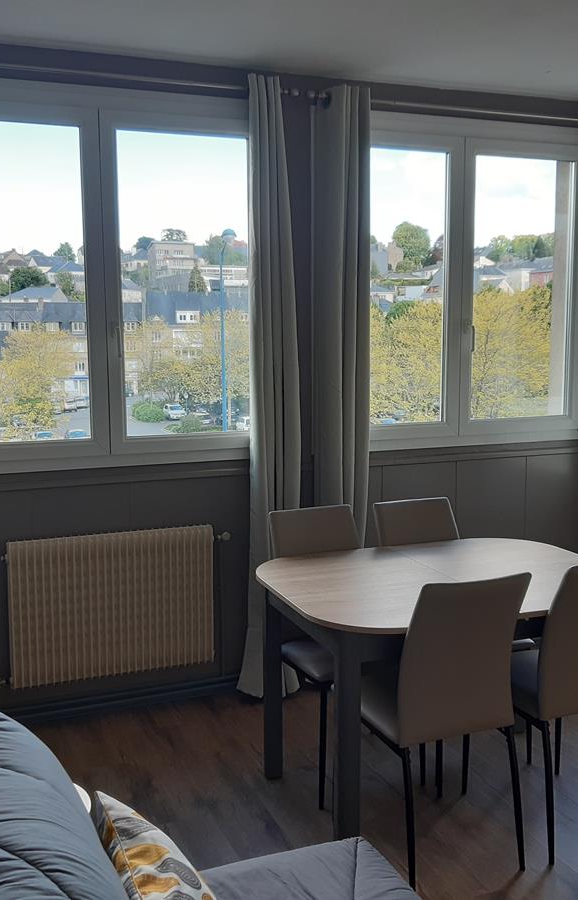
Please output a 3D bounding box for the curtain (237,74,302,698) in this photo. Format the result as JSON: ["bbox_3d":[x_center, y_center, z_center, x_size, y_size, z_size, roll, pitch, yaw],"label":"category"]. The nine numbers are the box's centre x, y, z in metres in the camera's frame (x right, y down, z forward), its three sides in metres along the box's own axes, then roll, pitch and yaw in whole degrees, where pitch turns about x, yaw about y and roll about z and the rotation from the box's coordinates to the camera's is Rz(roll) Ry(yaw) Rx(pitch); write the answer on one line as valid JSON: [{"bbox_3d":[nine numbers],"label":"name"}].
[{"bbox_3d":[-0.075,-0.209,3.732,0.272,2.560,0.185,-3,7,-20],"label":"curtain"}]

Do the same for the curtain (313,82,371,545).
[{"bbox_3d":[0.218,-0.230,3.846,0.281,2.552,0.170,-3,7,-20],"label":"curtain"}]

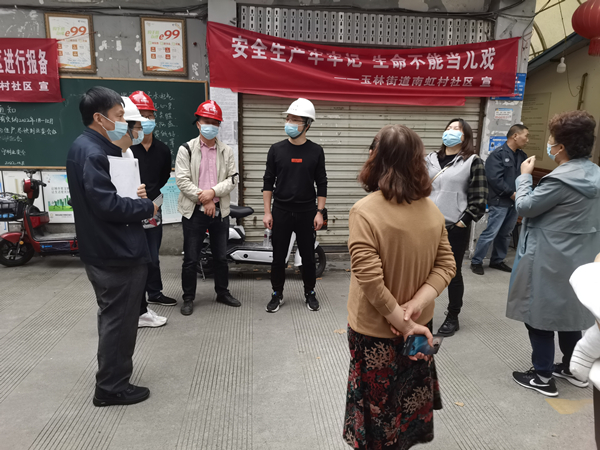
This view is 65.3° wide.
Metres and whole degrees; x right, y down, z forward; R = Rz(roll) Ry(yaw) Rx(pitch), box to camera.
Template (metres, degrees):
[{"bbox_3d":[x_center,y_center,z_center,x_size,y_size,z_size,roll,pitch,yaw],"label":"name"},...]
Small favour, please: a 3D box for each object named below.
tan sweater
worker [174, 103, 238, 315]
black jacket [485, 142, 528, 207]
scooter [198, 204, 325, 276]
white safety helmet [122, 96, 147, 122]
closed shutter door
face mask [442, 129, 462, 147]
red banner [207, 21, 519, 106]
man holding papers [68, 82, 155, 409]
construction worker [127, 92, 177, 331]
[{"bbox_3d":[0.424,0.161,2.016,0.455,0.640,0.300,2,12,4],"label":"tan sweater"},{"bbox_3d":[-0.789,-0.149,3.954,0.540,1.760,0.380,-2,12,-14],"label":"worker"},{"bbox_3d":[2.320,-0.565,5.232,0.520,0.680,0.330,-6,14,-29],"label":"black jacket"},{"bbox_3d":[-0.397,0.062,4.828,1.450,1.000,0.600,1,12,-2],"label":"scooter"},{"bbox_3d":[-1.233,-0.833,3.376,0.285,0.165,0.220,-1,12,-11],"label":"white safety helmet"},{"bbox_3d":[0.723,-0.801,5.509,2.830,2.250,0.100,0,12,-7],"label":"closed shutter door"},{"bbox_3d":[1.102,-0.623,3.370,0.150,0.125,0.090,6,-7,23],"label":"face mask"},{"bbox_3d":[0.752,-1.762,5.152,3.460,0.750,0.070,0,12,-7],"label":"red banner"},{"bbox_3d":[-1.037,0.137,2.606,0.460,1.750,0.490,-3,13,-17],"label":"man holding papers"},{"bbox_3d":[-1.247,-0.174,3.934,0.520,1.800,0.380,-7,14,-33],"label":"construction worker"}]

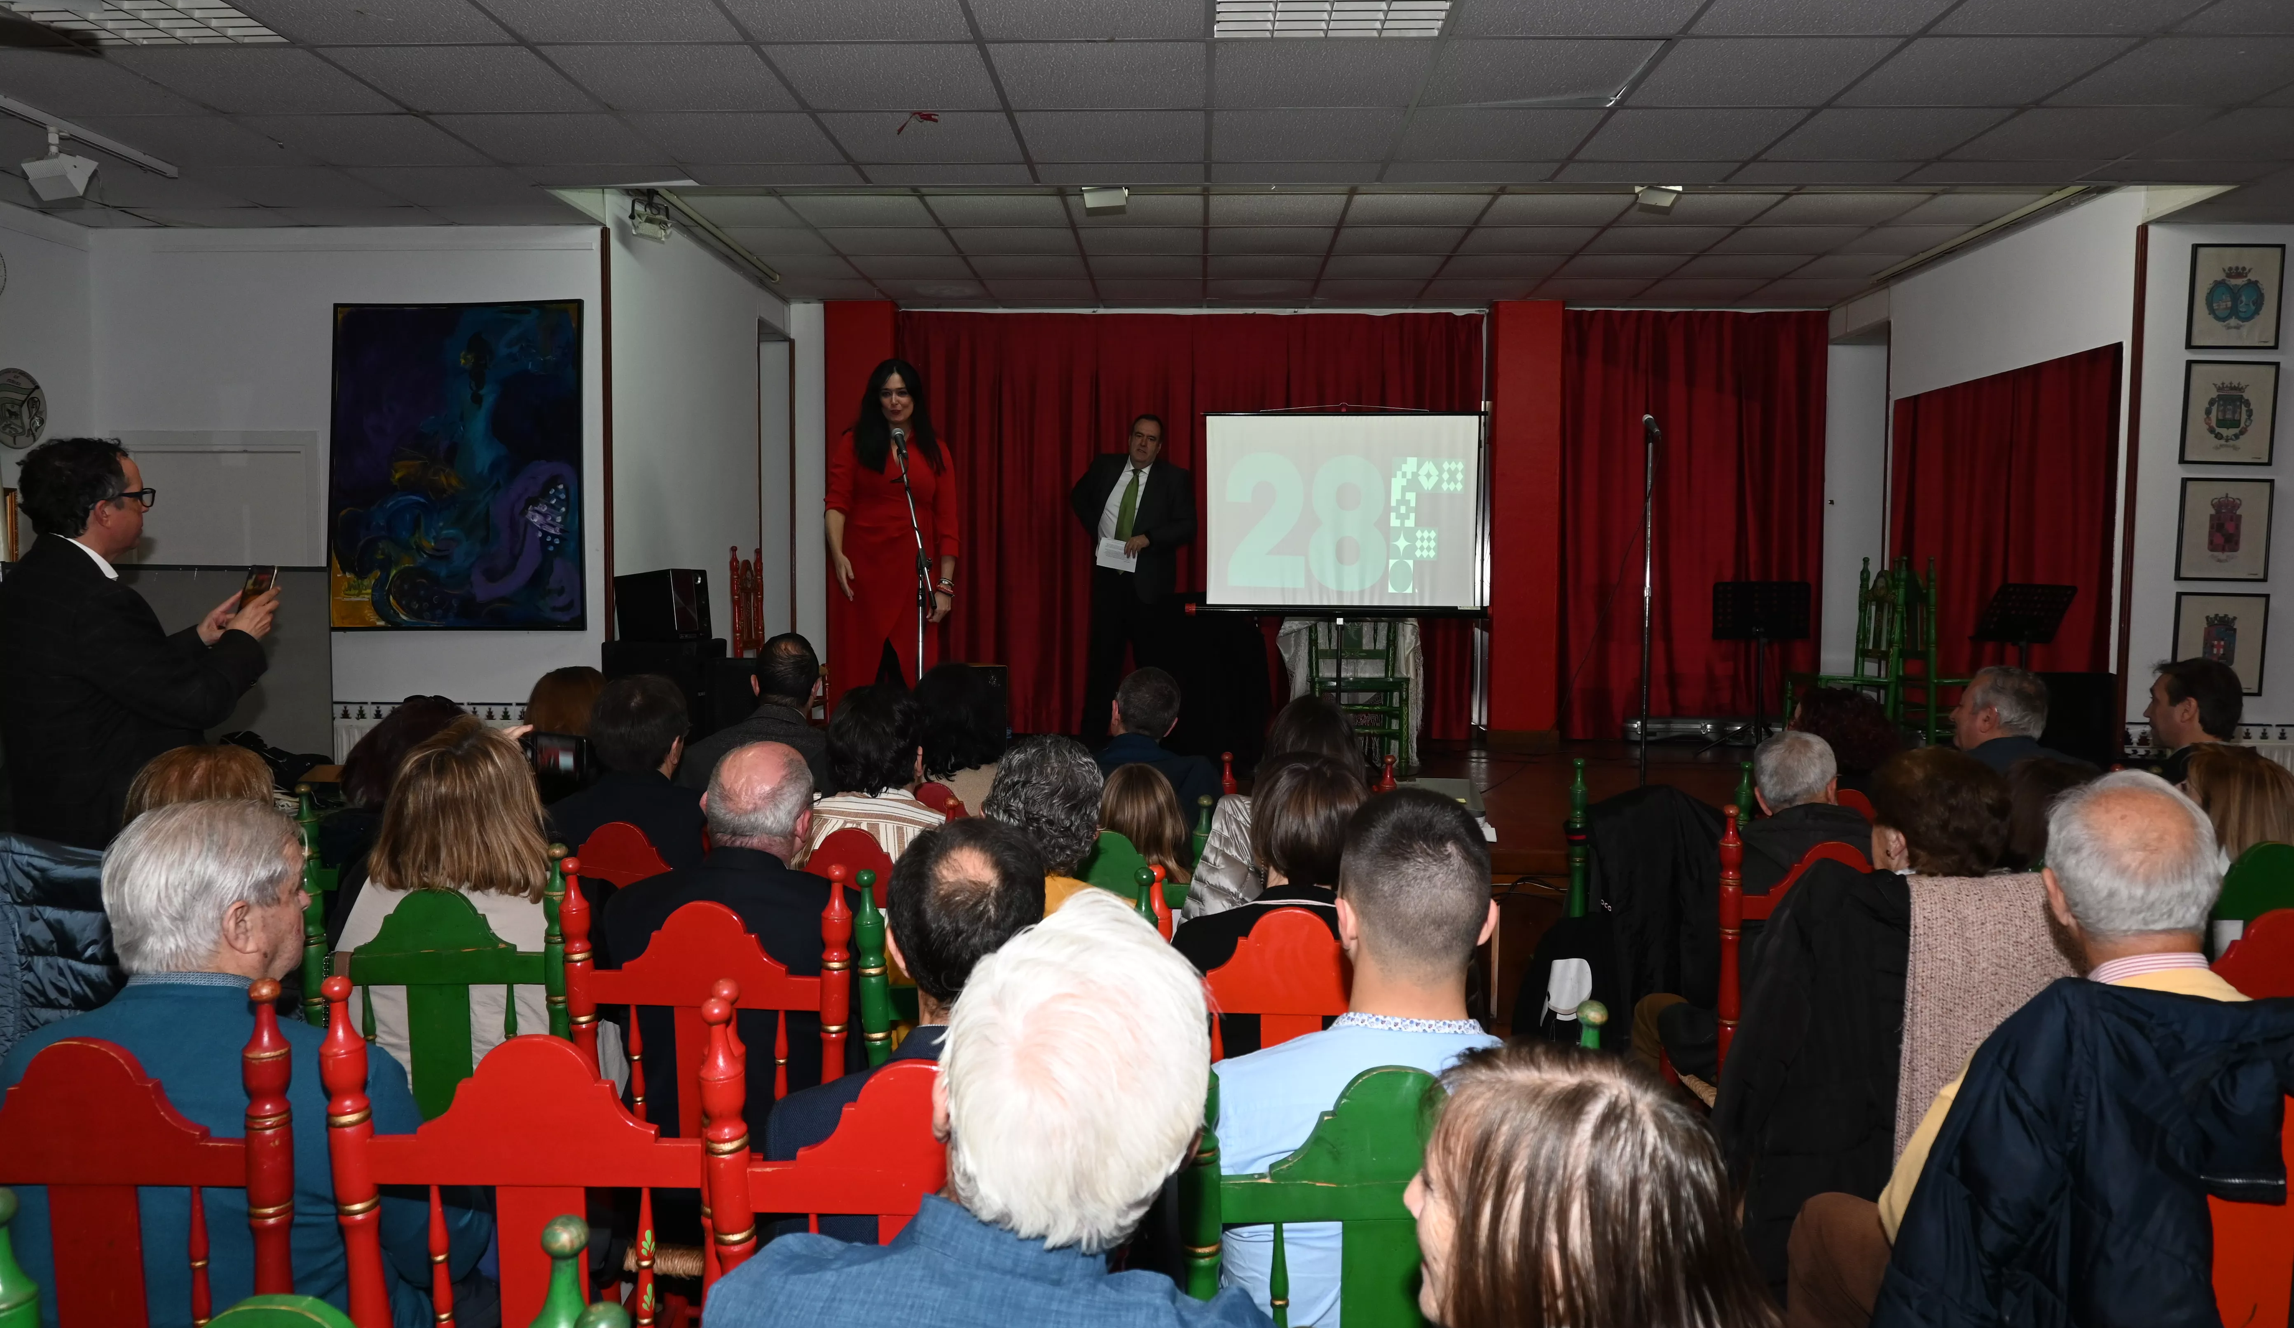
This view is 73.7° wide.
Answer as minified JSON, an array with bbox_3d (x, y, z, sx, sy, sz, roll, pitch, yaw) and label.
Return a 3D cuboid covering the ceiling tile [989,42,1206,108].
[{"bbox_3d":[-0.122,-1.647,4.277,0.595,0.020,0.595,0,3,2],"label":"ceiling tile"}]

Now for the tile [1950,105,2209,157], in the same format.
[{"bbox_3d":[2.898,-1.659,4.771,0.600,0.020,0.600,0,3,2],"label":"tile"}]

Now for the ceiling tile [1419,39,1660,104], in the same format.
[{"bbox_3d":[1.078,-1.637,4.236,0.600,0.020,0.600,0,3,2],"label":"ceiling tile"}]

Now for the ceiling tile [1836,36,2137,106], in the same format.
[{"bbox_3d":[2.277,-1.628,4.194,0.600,0.020,0.600,0,3,2],"label":"ceiling tile"}]

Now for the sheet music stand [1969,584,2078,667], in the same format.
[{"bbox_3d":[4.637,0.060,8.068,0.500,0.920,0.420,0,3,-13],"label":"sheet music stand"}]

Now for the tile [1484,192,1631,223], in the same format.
[{"bbox_3d":[1.763,-1.959,6.601,0.595,0.020,0.595,0,3,2],"label":"tile"}]

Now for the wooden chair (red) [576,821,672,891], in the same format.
[{"bbox_3d":[-1.104,0.776,3.521,0.470,1.080,0.470,1,4,11],"label":"wooden chair (red)"}]

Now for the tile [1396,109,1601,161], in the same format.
[{"bbox_3d":[1.099,-1.673,4.835,0.600,0.020,0.600,0,3,2],"label":"tile"}]

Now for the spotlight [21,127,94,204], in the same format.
[{"bbox_3d":[-3.380,-1.552,4.765,0.175,0.215,0.130,2,-6,21],"label":"spotlight"}]

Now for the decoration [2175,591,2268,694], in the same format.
[{"bbox_3d":[4.220,-0.075,6.009,0.355,0.405,0.025,0,3,2],"label":"decoration"}]

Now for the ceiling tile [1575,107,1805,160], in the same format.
[{"bbox_3d":[1.699,-1.669,4.814,0.600,0.020,0.600,0,3,2],"label":"ceiling tile"}]

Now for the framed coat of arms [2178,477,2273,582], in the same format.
[{"bbox_3d":[4.235,-0.524,6.020,0.355,0.397,0.025,1,3,2],"label":"framed coat of arms"}]

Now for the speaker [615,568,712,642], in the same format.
[{"bbox_3d":[-1.862,-0.220,5.900,0.253,0.257,0.222,-4,2,17],"label":"speaker"}]

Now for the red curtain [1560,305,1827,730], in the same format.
[{"bbox_3d":[3.192,-0.795,8.948,1.540,2.480,0.140,0,3,2],"label":"red curtain"}]

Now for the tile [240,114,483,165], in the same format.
[{"bbox_3d":[-2.501,-1.701,4.955,0.595,0.020,0.595,0,3,2],"label":"tile"}]

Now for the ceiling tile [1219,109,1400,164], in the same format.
[{"bbox_3d":[0.499,-1.678,4.856,0.600,0.020,0.600,0,3,2],"label":"ceiling tile"}]

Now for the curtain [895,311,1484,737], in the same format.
[{"bbox_3d":[0.232,-0.819,9.145,3.500,2.530,0.120,1,3,2],"label":"curtain"}]

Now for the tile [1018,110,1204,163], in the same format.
[{"bbox_3d":[-0.102,-1.683,4.876,0.595,0.020,0.595,0,3,2],"label":"tile"}]

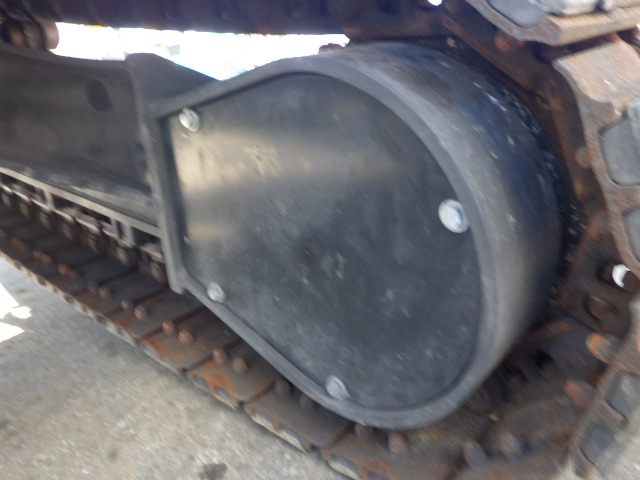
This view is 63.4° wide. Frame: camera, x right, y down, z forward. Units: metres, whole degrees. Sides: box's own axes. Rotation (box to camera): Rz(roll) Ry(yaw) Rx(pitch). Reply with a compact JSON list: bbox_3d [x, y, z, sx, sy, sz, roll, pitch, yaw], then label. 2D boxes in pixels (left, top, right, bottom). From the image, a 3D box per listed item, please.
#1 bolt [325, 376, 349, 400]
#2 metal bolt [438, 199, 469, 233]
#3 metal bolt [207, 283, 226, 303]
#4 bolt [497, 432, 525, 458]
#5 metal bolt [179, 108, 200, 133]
[{"bbox_3d":[0.023,0.192,0.675,0.028,0.028,0.013,15,30,38],"label":"bolt"},{"bbox_3d":[0.122,-0.022,0.473,0.028,0.028,0.013,15,30,38],"label":"metal bolt"},{"bbox_3d":[-0.159,0.081,0.793,0.028,0.028,0.013,15,30,38],"label":"metal bolt"},{"bbox_3d":[0.218,0.235,0.593,0.025,0.021,0.025,-27,-12,-43],"label":"bolt"},{"bbox_3d":[-0.174,-0.159,0.689,0.028,0.028,0.013,15,30,38],"label":"metal bolt"}]

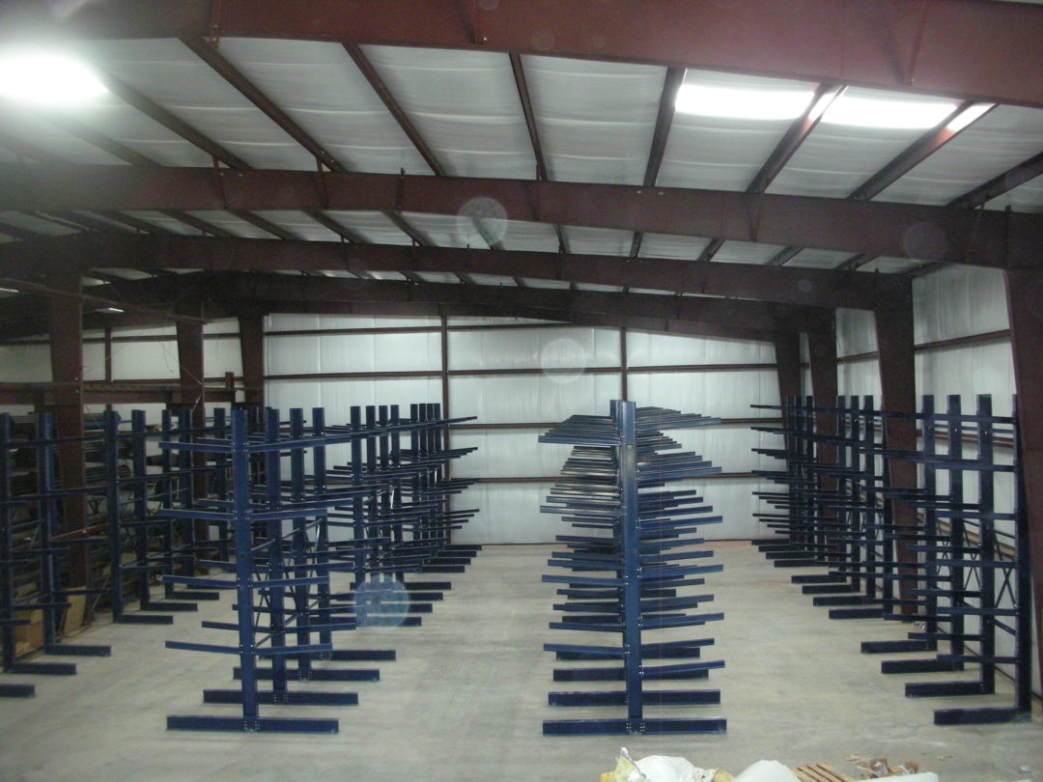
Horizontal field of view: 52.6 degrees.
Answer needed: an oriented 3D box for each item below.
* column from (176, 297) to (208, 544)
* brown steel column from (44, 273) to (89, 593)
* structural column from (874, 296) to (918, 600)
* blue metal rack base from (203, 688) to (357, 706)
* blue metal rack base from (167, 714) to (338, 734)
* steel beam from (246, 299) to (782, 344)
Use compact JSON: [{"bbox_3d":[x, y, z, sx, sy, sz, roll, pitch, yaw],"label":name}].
[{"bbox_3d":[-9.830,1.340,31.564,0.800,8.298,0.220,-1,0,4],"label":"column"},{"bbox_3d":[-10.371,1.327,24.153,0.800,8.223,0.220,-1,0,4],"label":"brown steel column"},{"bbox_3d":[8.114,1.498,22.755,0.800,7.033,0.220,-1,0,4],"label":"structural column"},{"bbox_3d":[-3.997,5.088,17.500,2.597,0.200,0.140,-1,0,6],"label":"blue metal rack base"},{"bbox_3d":[-4.065,5.052,15.950,2.633,0.200,0.140,-1,0,6],"label":"blue metal rack base"},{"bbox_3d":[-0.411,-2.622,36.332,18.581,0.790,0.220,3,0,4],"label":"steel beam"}]

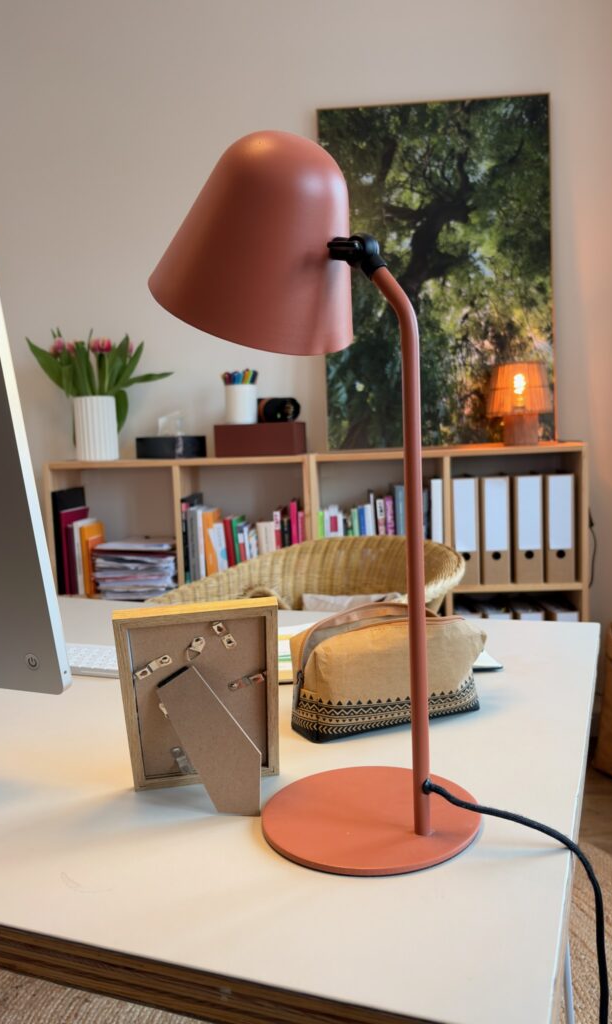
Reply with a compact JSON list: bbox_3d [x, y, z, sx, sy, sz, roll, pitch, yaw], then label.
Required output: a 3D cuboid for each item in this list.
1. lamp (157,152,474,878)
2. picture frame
[{"bbox_3d":[-0.002,-0.024,0.571,0.250,0.500,0.167,2,7,38],"label":"lamp"},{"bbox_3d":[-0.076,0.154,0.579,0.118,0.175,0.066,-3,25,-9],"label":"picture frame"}]

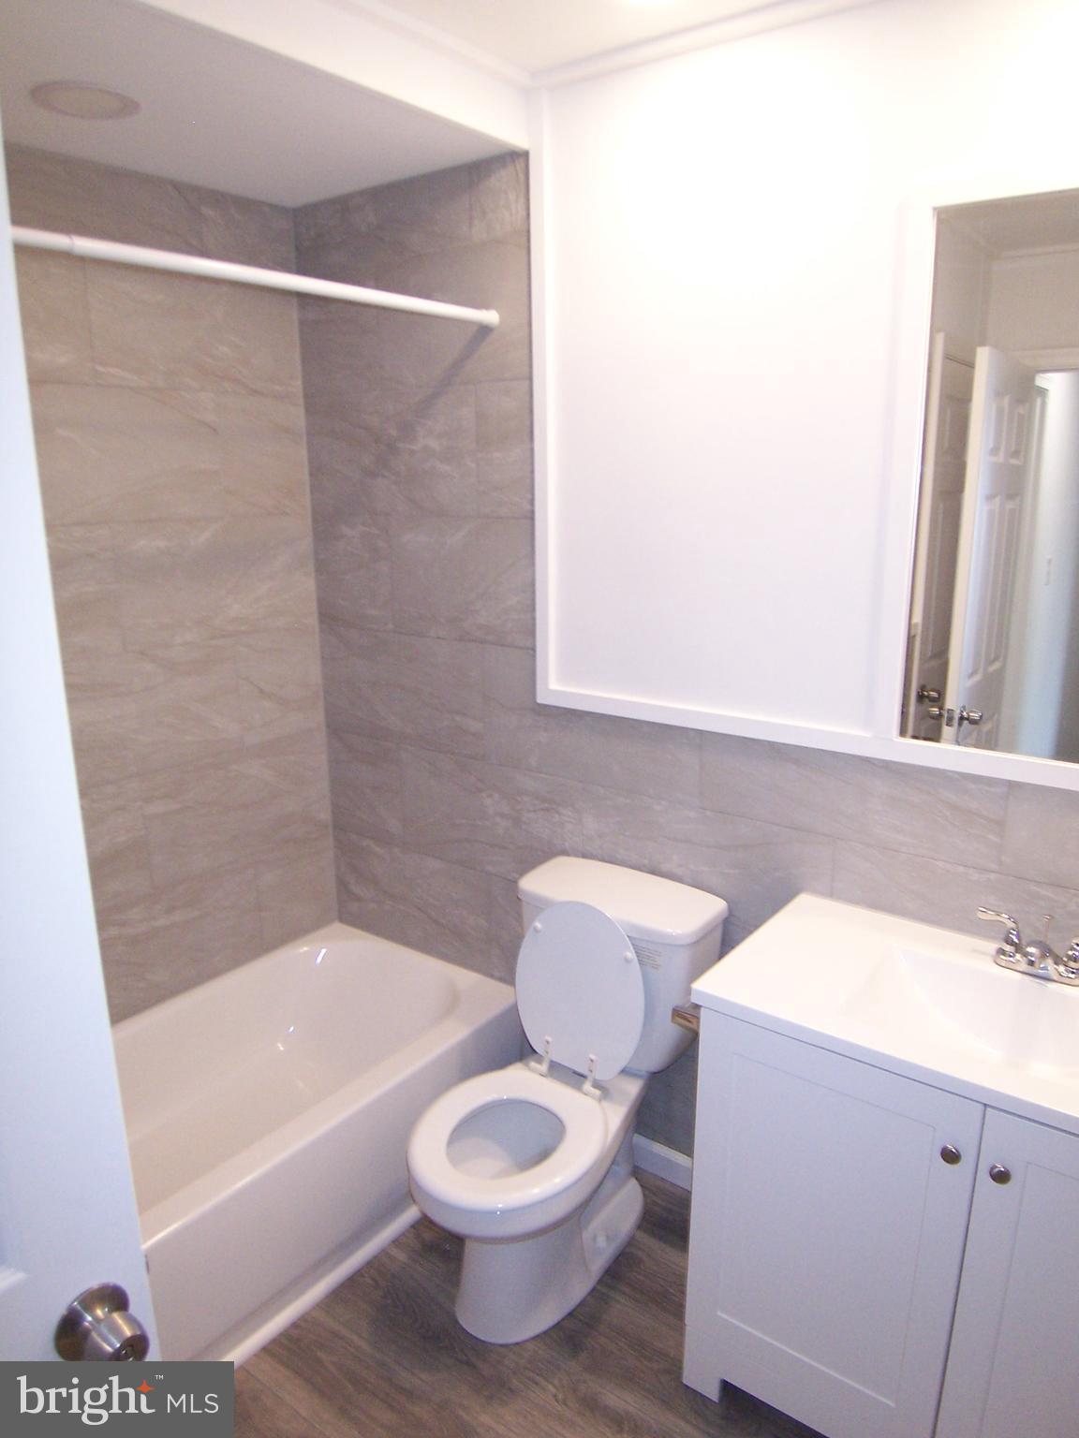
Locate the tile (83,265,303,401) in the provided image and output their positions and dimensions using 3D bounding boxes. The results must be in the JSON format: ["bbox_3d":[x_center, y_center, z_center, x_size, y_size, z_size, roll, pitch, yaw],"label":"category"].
[{"bbox_3d":[-0.820,-0.949,2.320,0.010,0.300,0.576,10,17,37],"label":"tile"}]

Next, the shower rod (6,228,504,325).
[{"bbox_3d":[-0.560,-0.751,1.593,0.030,0.030,1.500,10,18,37],"label":"shower rod"}]

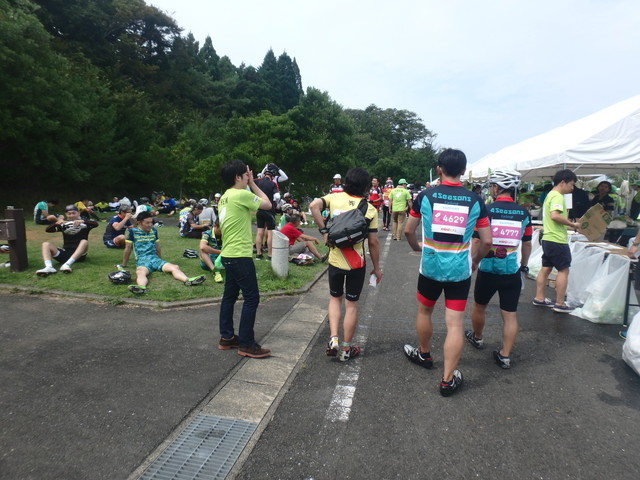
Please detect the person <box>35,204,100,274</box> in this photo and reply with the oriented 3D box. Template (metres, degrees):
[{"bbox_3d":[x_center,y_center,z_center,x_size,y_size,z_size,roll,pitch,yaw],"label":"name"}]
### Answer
[{"bbox_3d":[-3.801,-0.039,5.846,0.780,0.900,0.820,-3,8,-20],"label":"person"}]

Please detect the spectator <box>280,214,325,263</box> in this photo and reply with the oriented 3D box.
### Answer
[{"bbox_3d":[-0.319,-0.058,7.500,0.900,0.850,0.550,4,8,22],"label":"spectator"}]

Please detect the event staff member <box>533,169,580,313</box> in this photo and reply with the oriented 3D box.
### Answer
[{"bbox_3d":[2.876,0.009,4.722,0.550,1.700,0.480,1,8,10],"label":"event staff member"}]

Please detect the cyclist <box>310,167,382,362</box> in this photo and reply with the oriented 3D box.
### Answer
[{"bbox_3d":[0.229,0.210,3.357,0.600,1.660,0.500,1,8,9],"label":"cyclist"}]

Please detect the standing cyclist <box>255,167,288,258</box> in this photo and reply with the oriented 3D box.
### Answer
[{"bbox_3d":[-0.953,-0.543,7.400,0.580,1.770,0.450,0,7,-5],"label":"standing cyclist"}]

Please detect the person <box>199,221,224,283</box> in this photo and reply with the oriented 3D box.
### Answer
[{"bbox_3d":[-1.533,0.118,5.750,0.580,0.850,0.800,-1,7,-15],"label":"person"}]

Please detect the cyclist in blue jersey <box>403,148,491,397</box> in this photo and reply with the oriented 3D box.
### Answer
[{"bbox_3d":[0.979,0.200,3.053,0.660,1.760,0.700,2,8,12],"label":"cyclist in blue jersey"}]

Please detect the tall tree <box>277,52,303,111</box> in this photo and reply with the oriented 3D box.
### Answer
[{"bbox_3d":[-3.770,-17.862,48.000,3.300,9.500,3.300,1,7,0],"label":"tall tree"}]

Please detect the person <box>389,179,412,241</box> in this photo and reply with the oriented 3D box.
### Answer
[{"bbox_3d":[2.266,-0.864,11.000,0.580,1.730,0.380,2,7,10],"label":"person"}]

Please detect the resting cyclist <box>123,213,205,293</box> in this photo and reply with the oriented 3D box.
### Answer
[{"bbox_3d":[-2.243,0.098,5.460,0.950,0.870,1.030,-5,9,-35],"label":"resting cyclist"}]

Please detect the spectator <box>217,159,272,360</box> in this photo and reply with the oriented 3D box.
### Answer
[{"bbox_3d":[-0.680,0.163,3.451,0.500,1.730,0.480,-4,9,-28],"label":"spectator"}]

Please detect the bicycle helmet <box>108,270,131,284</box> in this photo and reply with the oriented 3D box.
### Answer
[{"bbox_3d":[-2.646,0.497,5.150,0.290,0.170,0.210,4,8,25],"label":"bicycle helmet"}]

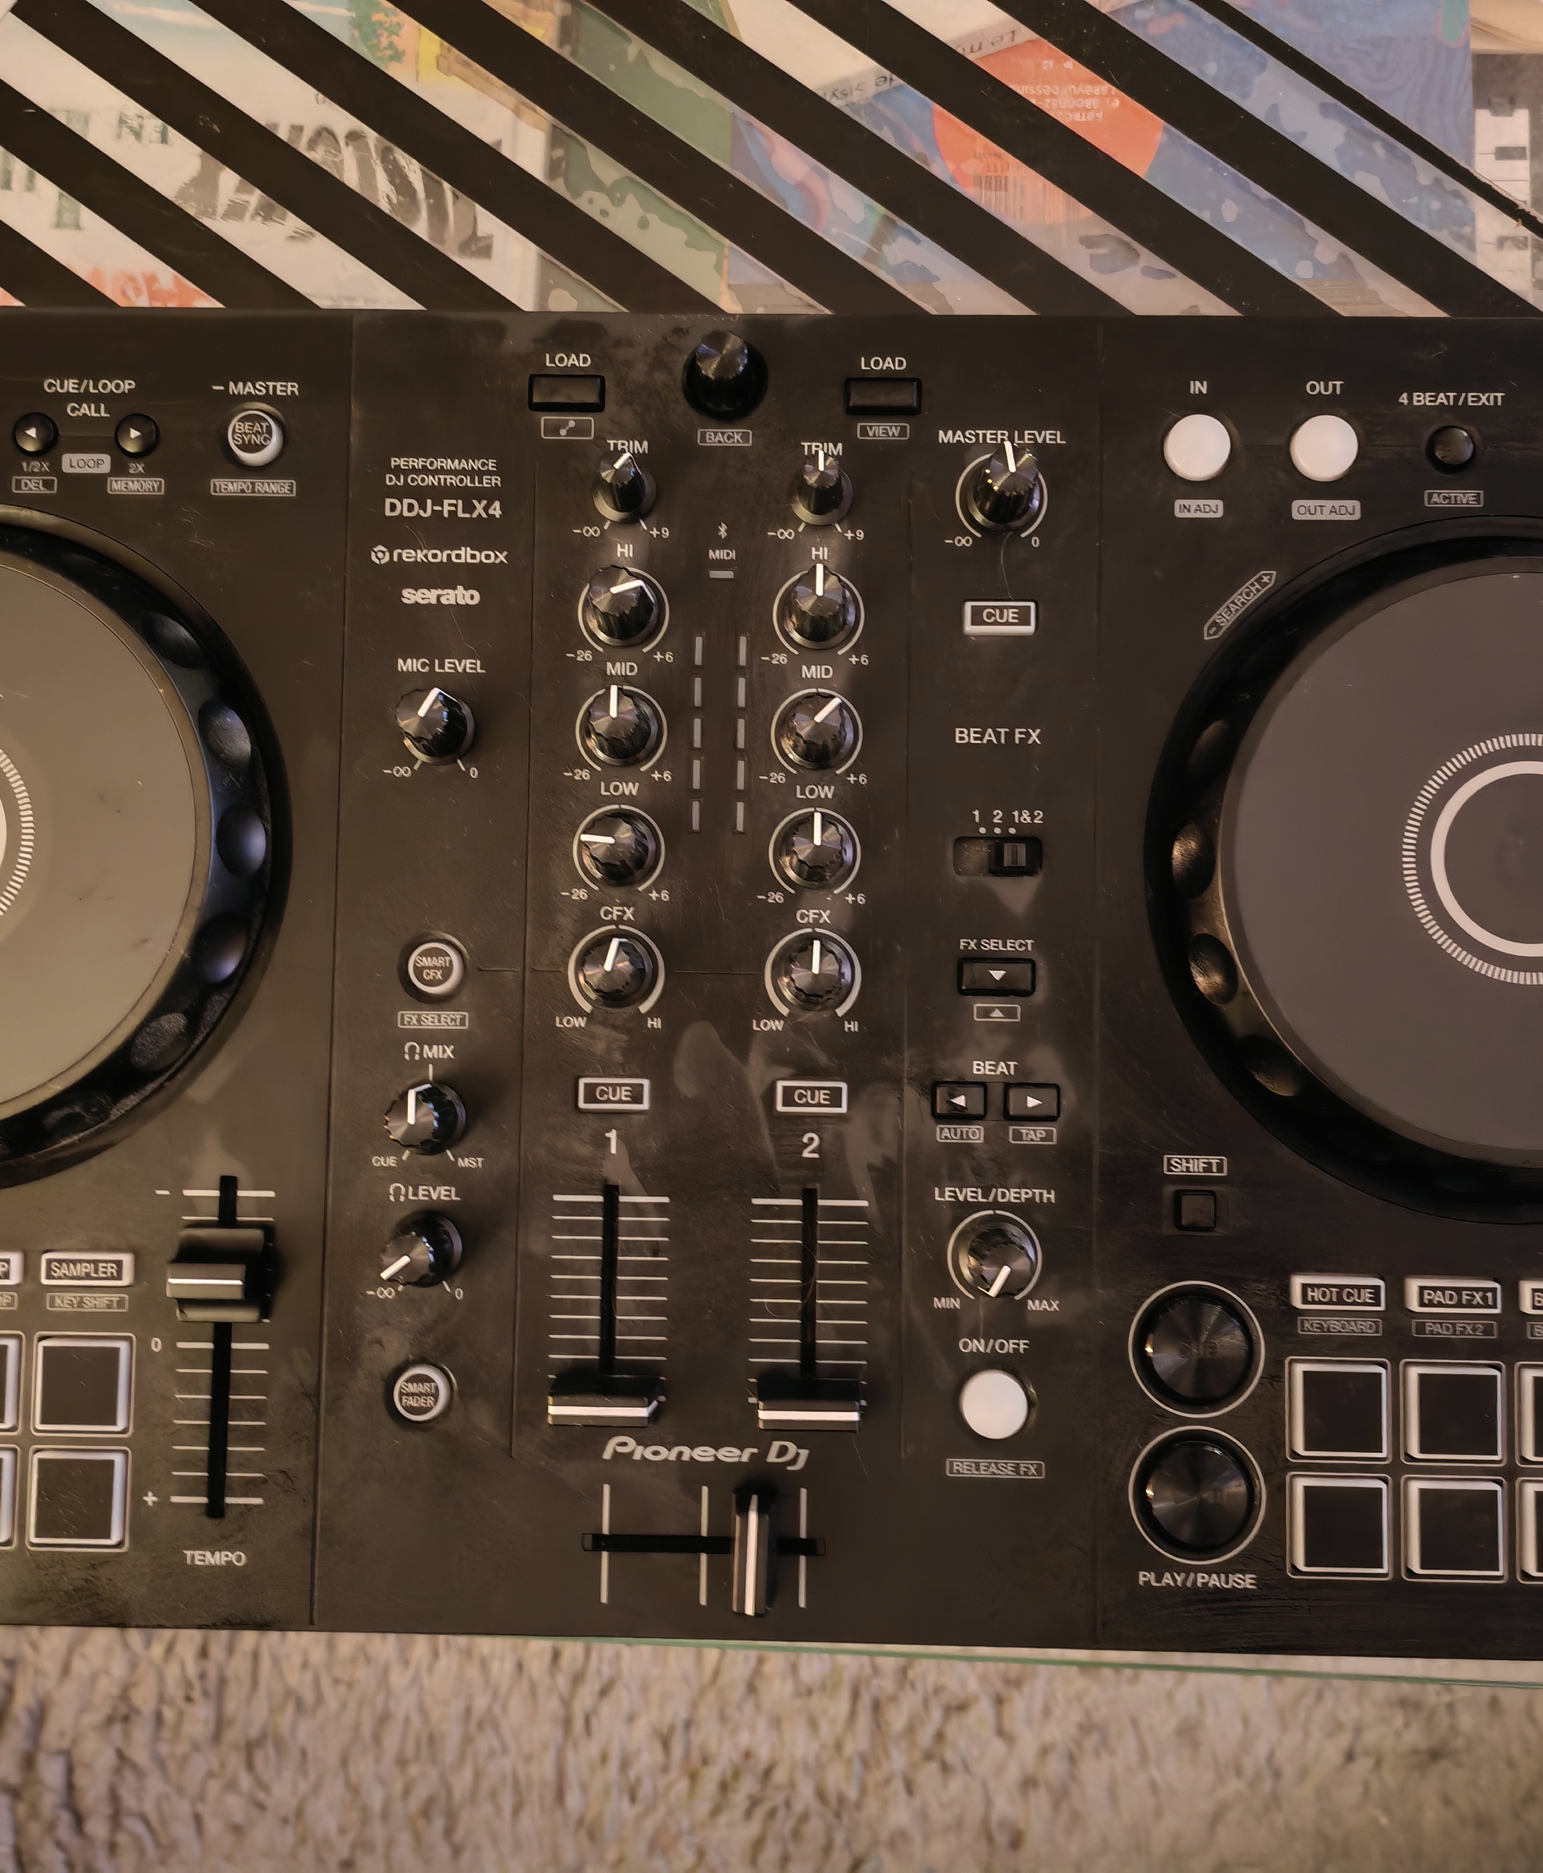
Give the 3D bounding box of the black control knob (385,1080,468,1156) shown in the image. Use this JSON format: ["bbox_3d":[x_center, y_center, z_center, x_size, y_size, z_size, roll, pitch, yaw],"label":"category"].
[{"bbox_3d":[-0.069,0.036,0.382,0.015,0.017,0.015,1,86,1],"label":"black control knob"}]

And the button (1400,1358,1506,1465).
[{"bbox_3d":[0.134,0.093,0.380,0.019,0.004,0.019,1,86,1],"label":"button"}]

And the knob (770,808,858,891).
[{"bbox_3d":[0.009,-0.017,0.384,0.016,0.017,0.016,1,86,1],"label":"knob"}]

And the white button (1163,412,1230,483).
[{"bbox_3d":[0.086,-0.099,0.394,0.013,0.004,0.013,1,86,1],"label":"white button"}]

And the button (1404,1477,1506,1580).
[{"bbox_3d":[0.133,0.116,0.379,0.019,0.004,0.019,1,86,1],"label":"button"}]

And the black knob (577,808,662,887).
[{"bbox_3d":[-0.031,-0.018,0.385,0.016,0.017,0.016,4,86,2],"label":"black knob"}]

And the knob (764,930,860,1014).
[{"bbox_3d":[0.008,0.007,0.384,0.016,0.016,0.016,1,86,1],"label":"knob"}]

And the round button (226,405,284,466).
[{"bbox_3d":[-0.106,-0.103,0.399,0.011,0.005,0.011,1,86,1],"label":"round button"}]

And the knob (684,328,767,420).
[{"bbox_3d":[-0.010,-0.115,0.394,0.018,0.013,0.018,1,86,1],"label":"knob"}]

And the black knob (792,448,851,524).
[{"bbox_3d":[0.010,-0.091,0.389,0.012,0.017,0.012,0,86,1],"label":"black knob"}]

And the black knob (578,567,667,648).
[{"bbox_3d":[-0.030,-0.066,0.388,0.016,0.018,0.016,0,86,1],"label":"black knob"}]

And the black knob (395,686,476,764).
[{"bbox_3d":[-0.068,-0.043,0.387,0.015,0.018,0.015,0,86,1],"label":"black knob"}]

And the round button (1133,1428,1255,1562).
[{"bbox_3d":[0.084,0.110,0.381,0.024,0.003,0.024,1,86,1],"label":"round button"}]

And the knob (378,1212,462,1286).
[{"bbox_3d":[-0.070,0.062,0.382,0.016,0.016,0.016,0,86,1],"label":"knob"}]

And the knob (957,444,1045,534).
[{"bbox_3d":[0.047,-0.090,0.387,0.016,0.018,0.016,-10,86,1],"label":"knob"}]

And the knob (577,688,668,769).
[{"bbox_3d":[-0.031,-0.042,0.387,0.016,0.017,0.016,1,86,1],"label":"knob"}]

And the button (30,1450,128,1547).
[{"bbox_3d":[-0.138,0.112,0.386,0.019,0.003,0.019,1,86,1],"label":"button"}]

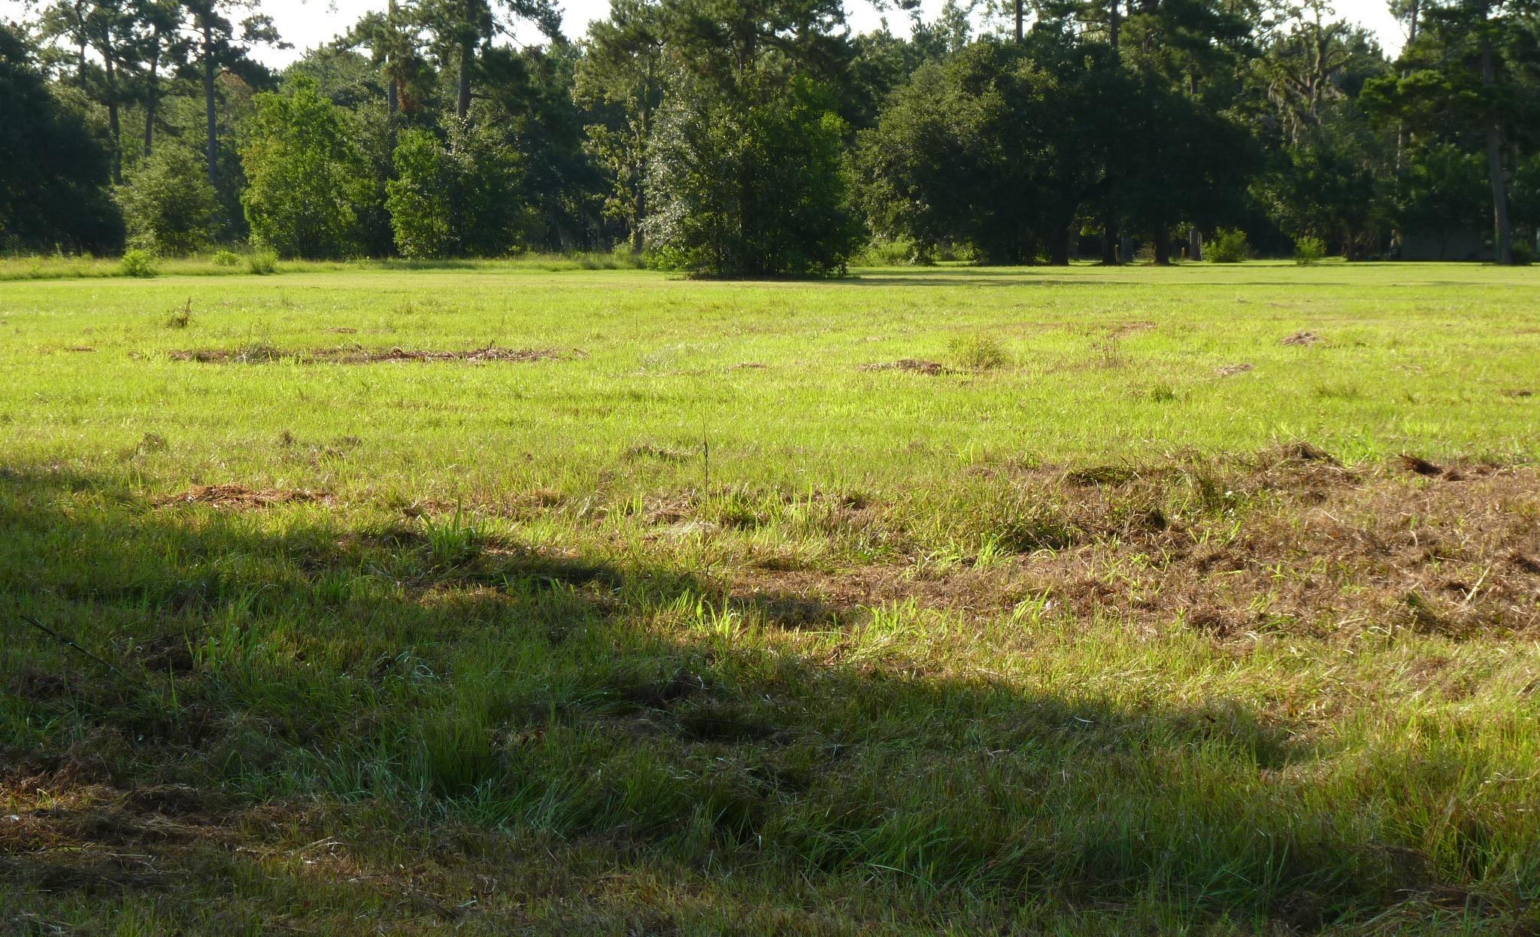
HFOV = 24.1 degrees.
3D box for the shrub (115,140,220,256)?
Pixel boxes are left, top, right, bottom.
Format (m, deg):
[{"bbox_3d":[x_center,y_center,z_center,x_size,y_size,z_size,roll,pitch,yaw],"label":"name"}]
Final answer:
[{"bbox_3d":[-24.589,-11.043,147.000,4.270,4.761,4.056,-1,4,-9],"label":"shrub"}]

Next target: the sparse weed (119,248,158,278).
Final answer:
[{"bbox_3d":[-20.703,-6.737,118.000,1.261,0.985,1.135,-1,4,-10],"label":"sparse weed"}]

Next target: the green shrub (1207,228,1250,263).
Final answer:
[{"bbox_3d":[20.635,-10.006,162.000,1.947,1.569,1.752,0,4,7],"label":"green shrub"}]

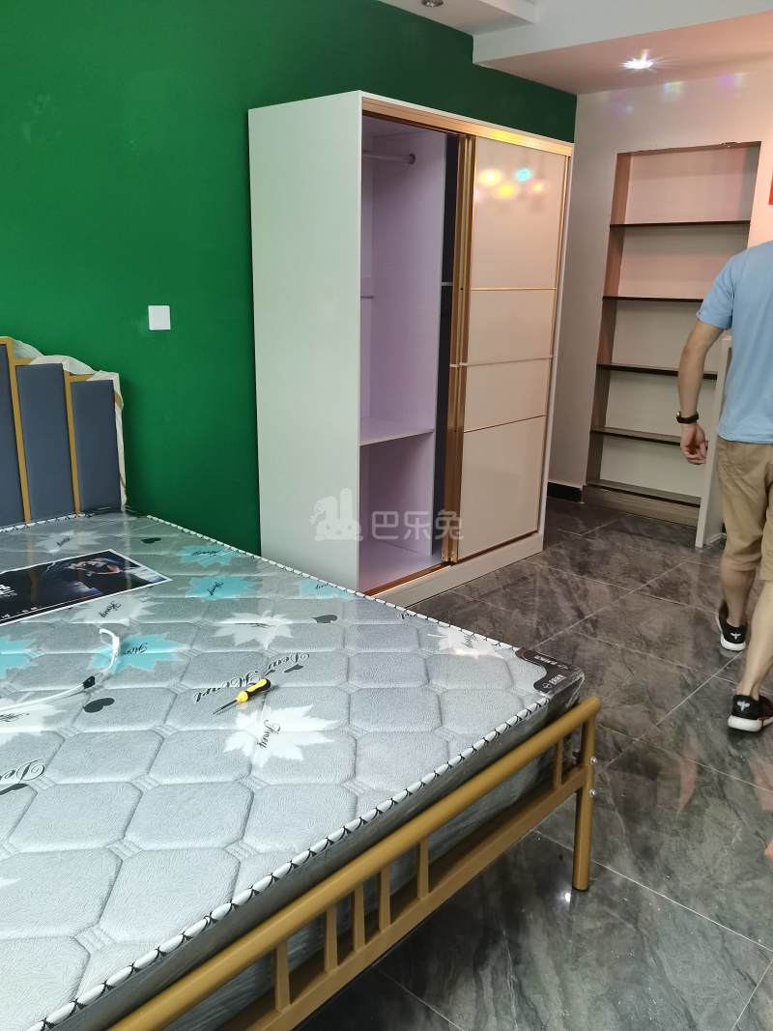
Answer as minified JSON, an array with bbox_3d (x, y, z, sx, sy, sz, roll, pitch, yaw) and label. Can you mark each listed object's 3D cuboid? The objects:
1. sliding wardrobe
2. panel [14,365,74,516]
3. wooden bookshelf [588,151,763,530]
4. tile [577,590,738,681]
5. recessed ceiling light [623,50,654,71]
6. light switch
[{"bbox_3d":[0.149,-0.691,3.708,0.612,1.990,1.401,16,22,41],"label":"sliding wardrobe"},{"bbox_3d":[-1.162,-0.223,2.738,0.040,0.580,0.155,15,22,40],"label":"panel"},{"bbox_3d":[1.665,-1.004,4.710,0.800,2.080,0.210,15,22,40],"label":"wooden bookshelf"},{"bbox_3d":[1.160,0.478,3.341,0.600,0.010,0.600,15,22,40],"label":"tile"},{"bbox_3d":[1.259,-2.257,4.023,0.100,0.030,0.100,15,22,40],"label":"recessed ceiling light"},{"bbox_3d":[-0.840,-0.733,2.993,0.010,0.088,0.088,15,22,40],"label":"light switch"}]

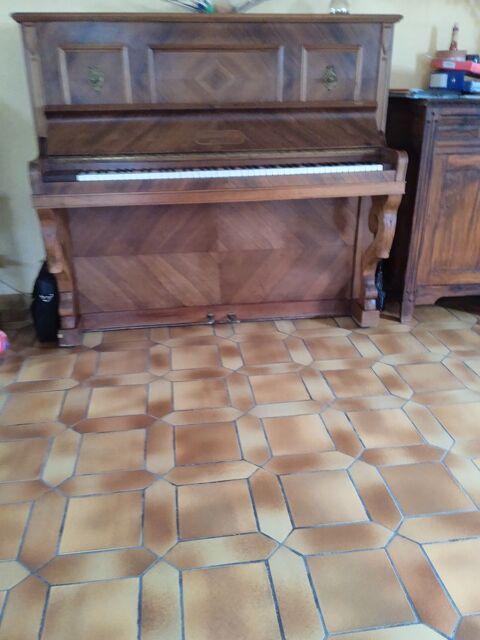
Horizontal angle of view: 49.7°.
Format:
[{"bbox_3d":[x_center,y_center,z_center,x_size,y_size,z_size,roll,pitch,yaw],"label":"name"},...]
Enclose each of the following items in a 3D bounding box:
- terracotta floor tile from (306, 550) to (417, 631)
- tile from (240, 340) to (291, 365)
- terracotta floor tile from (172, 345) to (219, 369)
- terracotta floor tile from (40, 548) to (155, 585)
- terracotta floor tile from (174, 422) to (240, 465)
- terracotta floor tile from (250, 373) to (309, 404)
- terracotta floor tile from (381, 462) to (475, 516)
[{"bbox_3d":[0.262,0.596,1.142,0.195,0.012,0.195,-3,23,-7],"label":"terracotta floor tile"},{"bbox_3d":[0.106,0.144,2.196,0.195,0.012,0.195,-3,23,-7],"label":"tile"},{"bbox_3d":[-0.183,0.162,2.157,0.195,0.012,0.195,-3,23,-7],"label":"terracotta floor tile"},{"bbox_3d":[-0.324,0.562,1.173,0.274,0.010,0.080,-3,23,-7],"label":"terracotta floor tile"},{"bbox_3d":[-0.100,0.381,1.595,0.190,0.010,0.190,-3,23,-7],"label":"terracotta floor tile"},{"bbox_3d":[0.143,0.254,1.889,0.190,0.010,0.190,-3,23,-7],"label":"terracotta floor tile"},{"bbox_3d":[0.517,0.471,1.454,0.198,0.010,0.195,-3,24,-7],"label":"terracotta floor tile"}]

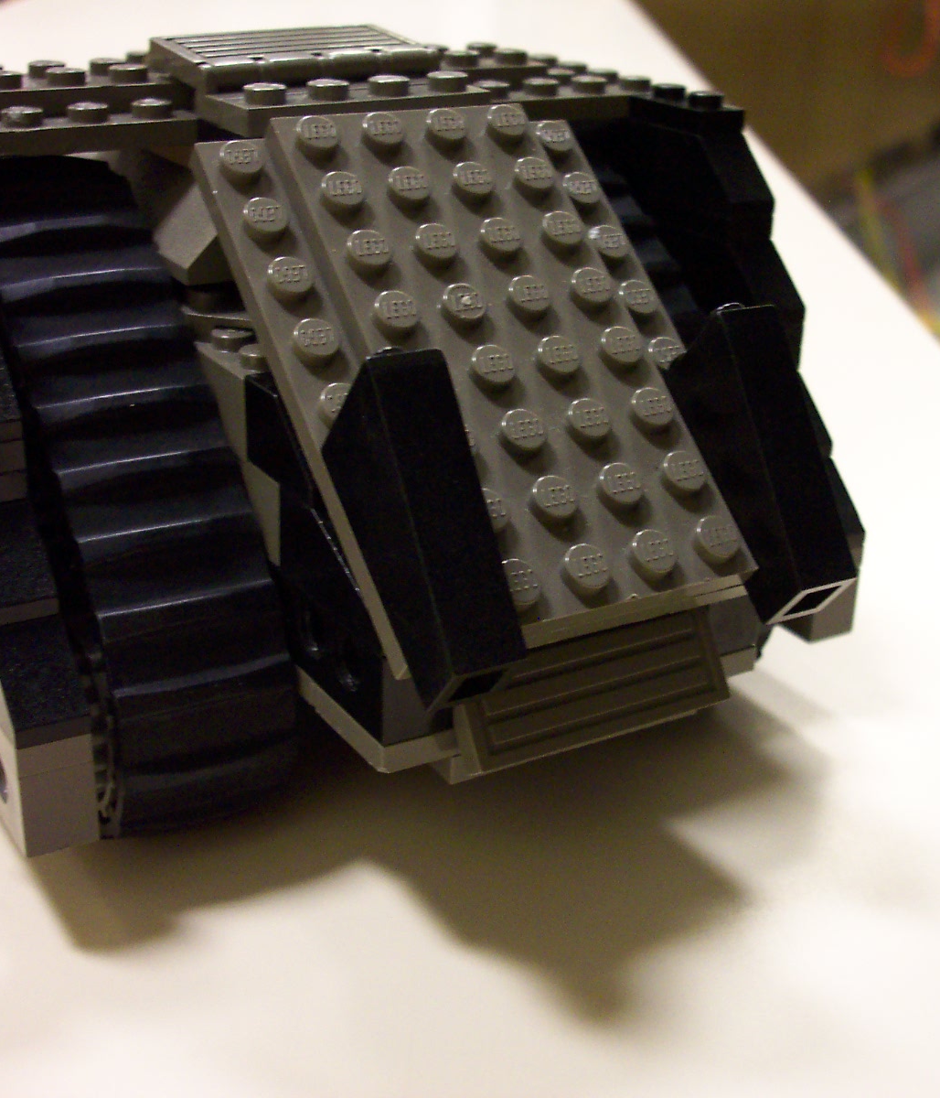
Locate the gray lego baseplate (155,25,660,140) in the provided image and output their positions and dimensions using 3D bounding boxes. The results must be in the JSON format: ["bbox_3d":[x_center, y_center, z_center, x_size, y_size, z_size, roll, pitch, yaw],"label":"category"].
[{"bbox_3d":[-0.006,-0.064,0.218,0.072,0.013,0.052,-12,27,-28],"label":"gray lego baseplate"}]

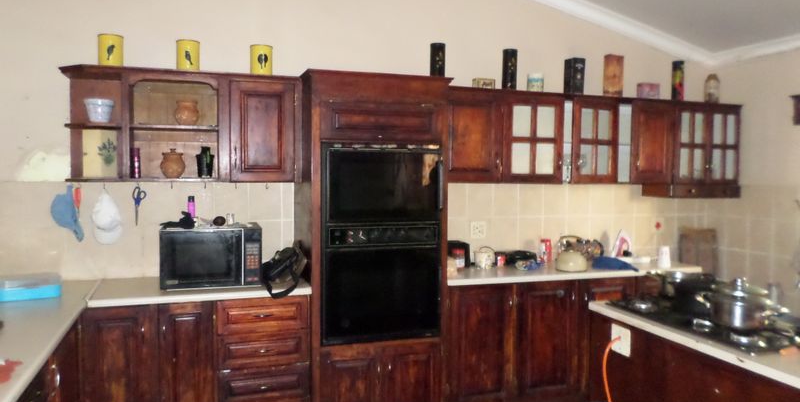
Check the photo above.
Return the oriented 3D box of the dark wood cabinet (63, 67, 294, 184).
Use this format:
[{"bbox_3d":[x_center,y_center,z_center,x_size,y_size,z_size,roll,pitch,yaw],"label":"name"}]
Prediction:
[{"bbox_3d":[-1.218,-0.409,3.304,1.262,0.604,0.343,0,1,-18],"label":"dark wood cabinet"}]

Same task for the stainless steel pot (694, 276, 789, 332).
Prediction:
[{"bbox_3d":[1.387,0.415,2.365,0.320,0.197,0.205,4,5,43],"label":"stainless steel pot"}]

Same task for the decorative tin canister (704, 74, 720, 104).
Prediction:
[{"bbox_3d":[2.403,-0.855,4.441,0.119,0.249,0.119,0,1,-18],"label":"decorative tin canister"}]

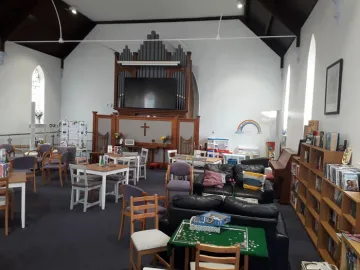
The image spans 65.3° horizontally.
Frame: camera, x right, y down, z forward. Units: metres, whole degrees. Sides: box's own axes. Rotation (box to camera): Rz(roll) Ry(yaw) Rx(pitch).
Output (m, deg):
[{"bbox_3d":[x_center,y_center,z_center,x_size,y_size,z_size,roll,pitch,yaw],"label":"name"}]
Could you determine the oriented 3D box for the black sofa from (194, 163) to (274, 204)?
[{"bbox_3d":[1.089,1.118,5.839,1.520,0.860,0.900,3,3,9],"label":"black sofa"}]

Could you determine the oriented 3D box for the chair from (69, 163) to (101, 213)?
[{"bbox_3d":[-1.765,0.972,5.304,0.413,0.836,0.472,4,4,25],"label":"chair"}]

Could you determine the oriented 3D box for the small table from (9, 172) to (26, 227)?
[{"bbox_3d":[-2.849,1.036,4.391,0.728,0.728,0.728,0,4,-31],"label":"small table"}]

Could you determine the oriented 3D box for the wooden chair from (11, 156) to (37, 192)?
[{"bbox_3d":[-3.524,0.873,6.283,0.541,0.777,0.551,0,4,-37],"label":"wooden chair"}]

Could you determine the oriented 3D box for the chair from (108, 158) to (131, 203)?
[{"bbox_3d":[-1.395,0.998,6.204,0.410,0.870,0.480,4,4,29],"label":"chair"}]

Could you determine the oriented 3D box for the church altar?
[{"bbox_3d":[-1.331,0.141,10.403,4.032,1.809,0.541,3,3,13],"label":"church altar"}]

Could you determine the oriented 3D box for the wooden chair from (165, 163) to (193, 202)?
[{"bbox_3d":[-0.004,1.073,5.896,0.560,0.860,0.570,2,3,1],"label":"wooden chair"}]

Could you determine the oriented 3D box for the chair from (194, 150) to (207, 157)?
[{"bbox_3d":[0.582,0.945,8.590,0.410,0.870,0.480,3,3,12],"label":"chair"}]

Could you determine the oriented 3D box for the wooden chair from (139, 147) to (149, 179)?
[{"bbox_3d":[-1.255,0.882,8.453,0.480,0.870,0.410,0,4,-35],"label":"wooden chair"}]

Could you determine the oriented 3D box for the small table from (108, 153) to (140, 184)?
[{"bbox_3d":[-1.680,0.950,8.086,0.745,0.740,0.745,0,4,-36],"label":"small table"}]

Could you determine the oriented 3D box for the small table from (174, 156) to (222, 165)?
[{"bbox_3d":[0.485,1.038,8.010,1.220,0.740,0.770,3,3,22],"label":"small table"}]

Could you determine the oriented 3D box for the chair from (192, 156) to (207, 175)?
[{"bbox_3d":[0.515,0.959,7.078,0.403,0.836,0.462,3,3,15],"label":"chair"}]

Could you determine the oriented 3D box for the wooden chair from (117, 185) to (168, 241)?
[{"bbox_3d":[-0.510,1.153,4.157,0.540,0.850,0.530,5,4,41],"label":"wooden chair"}]

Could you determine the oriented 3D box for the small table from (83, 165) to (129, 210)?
[{"bbox_3d":[-1.528,1.012,5.698,0.728,0.728,0.728,4,4,30],"label":"small table"}]

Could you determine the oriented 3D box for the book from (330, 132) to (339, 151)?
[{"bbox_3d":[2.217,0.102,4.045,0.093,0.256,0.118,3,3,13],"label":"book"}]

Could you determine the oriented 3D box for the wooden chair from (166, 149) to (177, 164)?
[{"bbox_3d":[-0.084,0.926,8.471,0.480,0.870,0.410,5,4,44],"label":"wooden chair"}]

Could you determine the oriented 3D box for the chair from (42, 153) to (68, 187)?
[{"bbox_3d":[-3.100,0.838,7.084,0.580,0.787,0.541,3,3,5],"label":"chair"}]

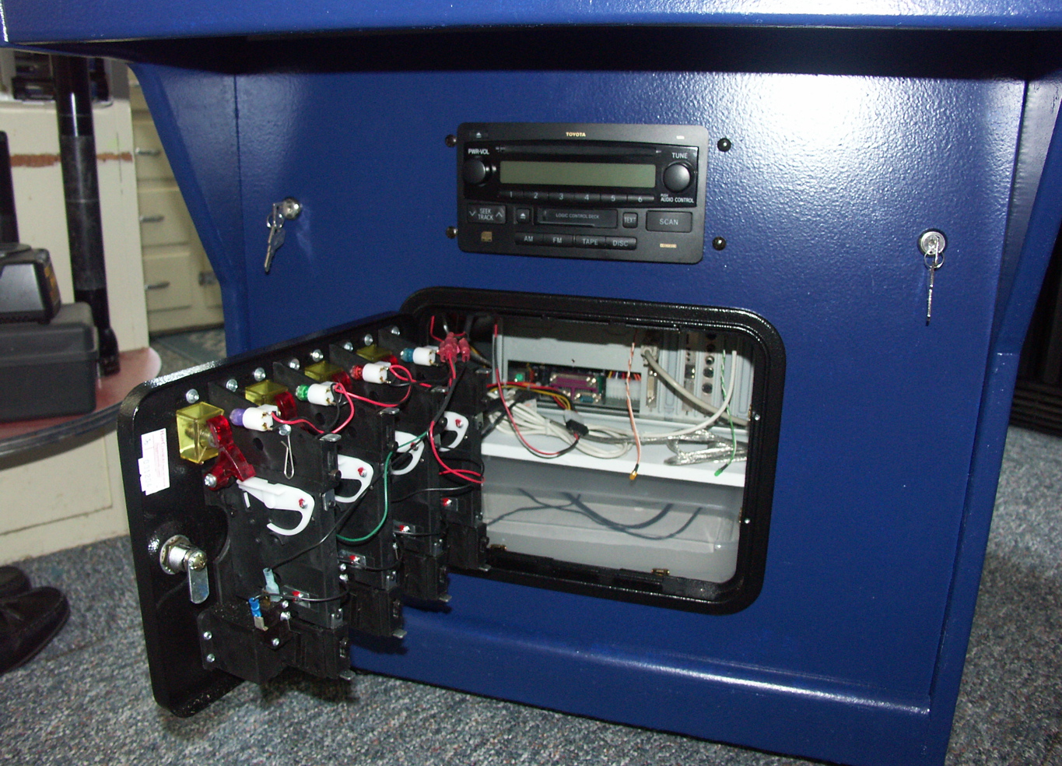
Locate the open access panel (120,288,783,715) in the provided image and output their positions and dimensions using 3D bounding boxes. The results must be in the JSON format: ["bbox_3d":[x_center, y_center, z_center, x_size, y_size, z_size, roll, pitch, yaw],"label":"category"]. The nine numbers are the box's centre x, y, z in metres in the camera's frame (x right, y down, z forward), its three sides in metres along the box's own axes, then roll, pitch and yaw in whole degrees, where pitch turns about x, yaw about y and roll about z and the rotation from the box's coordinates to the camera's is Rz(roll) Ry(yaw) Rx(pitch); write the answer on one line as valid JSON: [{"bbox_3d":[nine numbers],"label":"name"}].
[{"bbox_3d":[-0.025,0.092,0.618,0.382,0.271,0.315,5,17,16],"label":"open access panel"}]

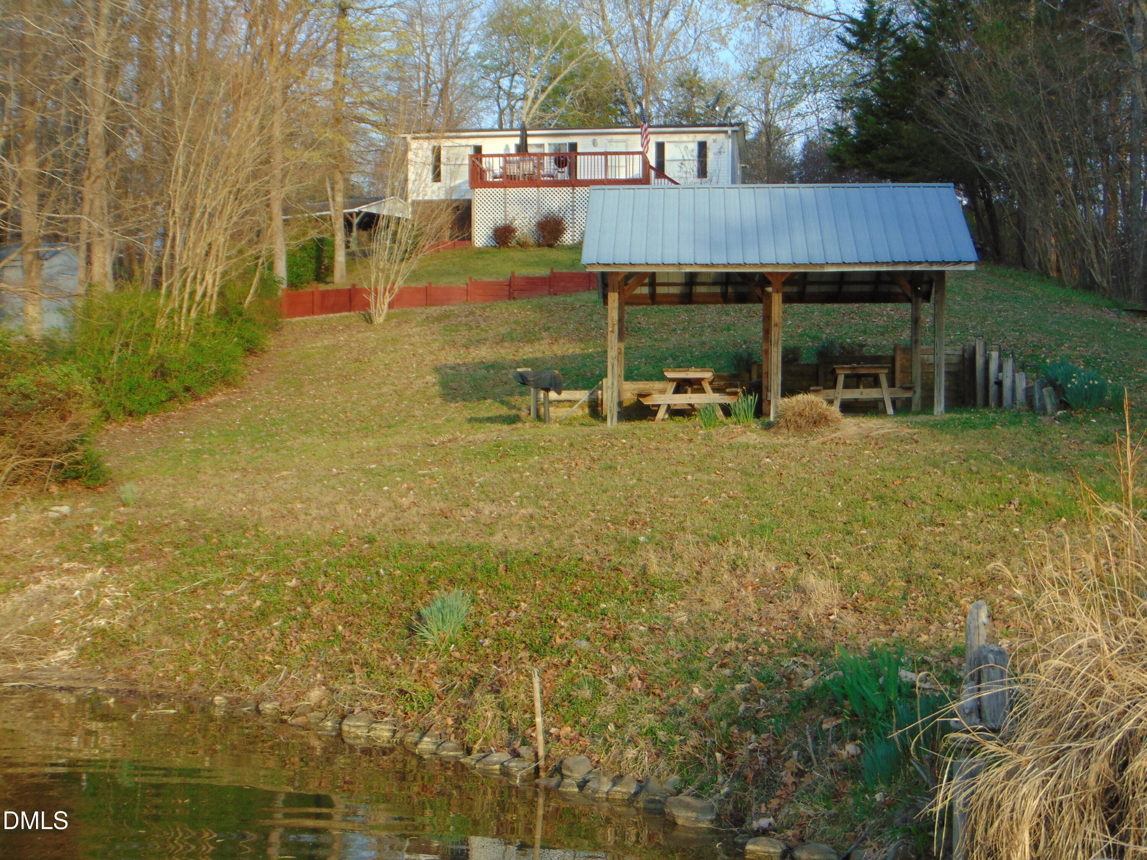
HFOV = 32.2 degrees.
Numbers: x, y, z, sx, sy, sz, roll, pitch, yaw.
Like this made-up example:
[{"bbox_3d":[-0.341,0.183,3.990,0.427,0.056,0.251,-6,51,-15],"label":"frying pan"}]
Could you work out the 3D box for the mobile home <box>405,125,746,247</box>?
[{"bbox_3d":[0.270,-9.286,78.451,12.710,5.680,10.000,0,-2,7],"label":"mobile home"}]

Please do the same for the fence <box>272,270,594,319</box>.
[{"bbox_3d":[-3.849,-3.926,57.500,9.300,1.420,0.200,0,-2,5],"label":"fence"}]

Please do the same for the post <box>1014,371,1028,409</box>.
[{"bbox_3d":[6.799,-0.596,30.200,0.150,0.592,0.150,0,-2,3],"label":"post"}]

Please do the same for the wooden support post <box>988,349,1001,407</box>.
[{"bbox_3d":[6.586,-0.796,31.100,0.140,0.904,0.140,0,-2,3],"label":"wooden support post"}]

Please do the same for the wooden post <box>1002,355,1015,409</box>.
[{"bbox_3d":[6.692,-0.721,30.600,0.145,0.807,0.145,0,-2,3],"label":"wooden post"}]

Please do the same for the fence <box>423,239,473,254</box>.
[{"bbox_3d":[-4.610,-6.727,72.800,1.850,0.550,0.150,0,-2,7],"label":"fence"}]

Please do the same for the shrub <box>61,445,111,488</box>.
[{"bbox_3d":[-5.448,0.405,22.200,0.520,0.470,0.480,0,-2,3],"label":"shrub"}]

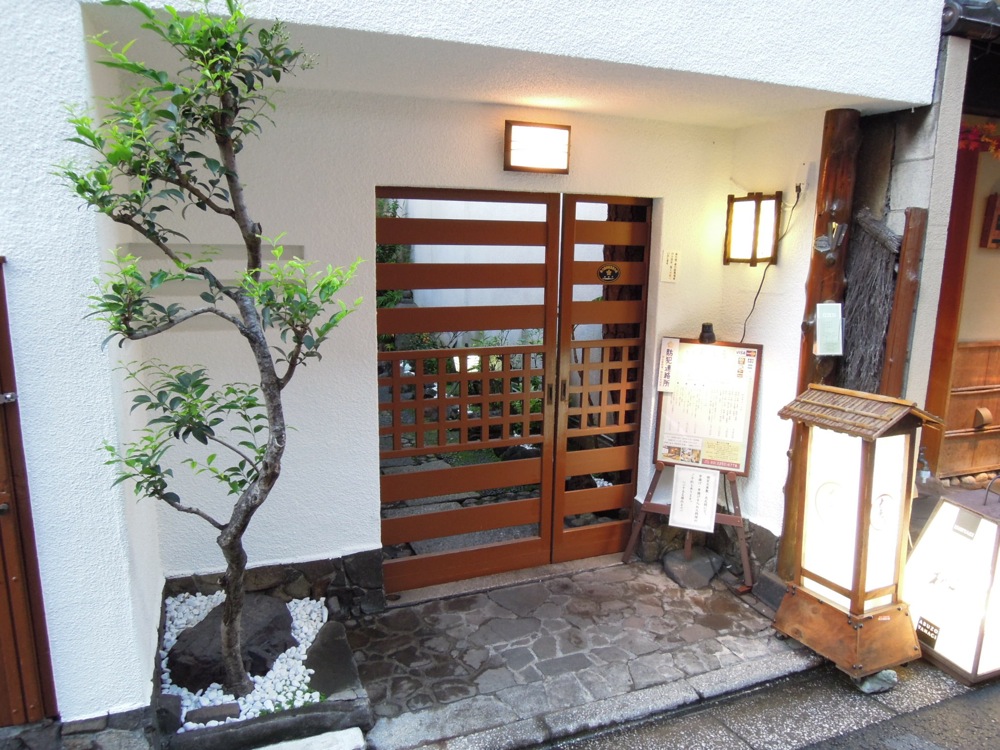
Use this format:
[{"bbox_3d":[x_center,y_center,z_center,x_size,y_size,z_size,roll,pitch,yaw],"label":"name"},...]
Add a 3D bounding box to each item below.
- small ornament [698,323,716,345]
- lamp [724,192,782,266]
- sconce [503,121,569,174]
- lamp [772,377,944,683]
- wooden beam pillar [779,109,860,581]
[{"bbox_3d":[0.944,-0.189,3.154,0.078,0.096,0.082,6,12,25],"label":"small ornament"},{"bbox_3d":[1.133,-0.653,3.116,0.140,0.314,0.208,-4,11,-22],"label":"lamp"},{"bbox_3d":[0.160,-0.953,2.919,0.280,0.195,0.065,-4,11,-22],"label":"sconce"},{"bbox_3d":[1.348,0.579,2.664,0.350,1.035,0.445,-6,10,-23],"label":"lamp"},{"bbox_3d":[1.401,-0.076,3.047,0.150,2.050,0.150,-4,11,-22],"label":"wooden beam pillar"}]

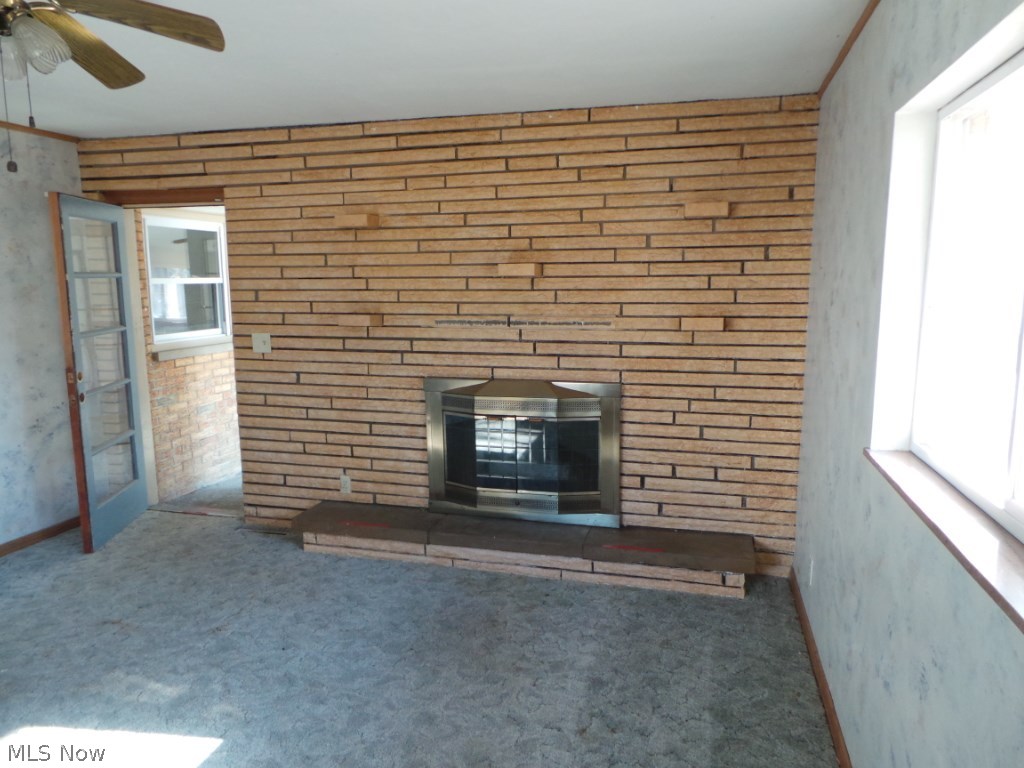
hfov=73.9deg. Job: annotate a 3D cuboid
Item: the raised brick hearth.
[{"bbox_3d":[0.010,0.880,3.689,2.474,0.215,0.326,2,8,14],"label":"raised brick hearth"}]

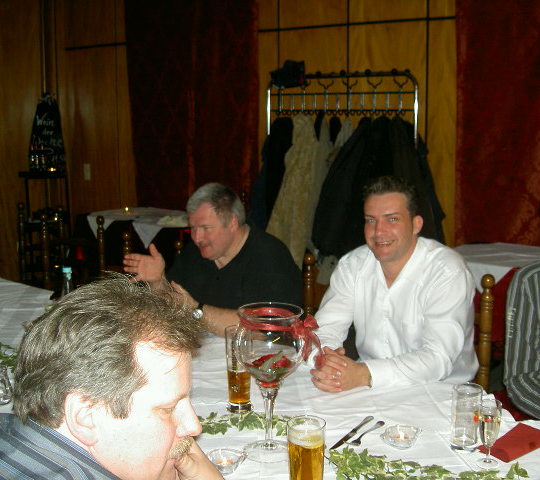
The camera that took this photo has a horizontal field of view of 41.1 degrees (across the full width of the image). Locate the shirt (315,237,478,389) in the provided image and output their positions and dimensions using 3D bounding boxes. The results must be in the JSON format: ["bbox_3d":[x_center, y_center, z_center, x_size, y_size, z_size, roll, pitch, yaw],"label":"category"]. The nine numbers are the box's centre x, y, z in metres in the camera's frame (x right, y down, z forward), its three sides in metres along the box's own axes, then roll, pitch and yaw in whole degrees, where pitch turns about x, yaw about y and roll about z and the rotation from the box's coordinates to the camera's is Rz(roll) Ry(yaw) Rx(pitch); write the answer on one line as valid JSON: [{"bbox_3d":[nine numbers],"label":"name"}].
[{"bbox_3d":[0.380,0.316,2.233,0.510,0.620,0.490,5,11,30],"label":"shirt"}]

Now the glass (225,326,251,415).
[{"bbox_3d":[-0.082,0.329,1.860,0.070,0.217,0.070,0,9,0],"label":"glass"}]

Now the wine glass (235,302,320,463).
[{"bbox_3d":[0.000,0.316,1.604,0.166,0.327,0.156,0,9,0],"label":"wine glass"}]

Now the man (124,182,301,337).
[{"bbox_3d":[-0.170,0.427,2.566,0.580,1.280,0.820,7,12,35],"label":"man"}]

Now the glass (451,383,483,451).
[{"bbox_3d":[0.450,0.405,1.642,0.071,0.139,0.071,0,9,0],"label":"glass"}]

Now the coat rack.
[{"bbox_3d":[0.400,-0.100,4.292,1.000,1.760,0.420,6,11,33],"label":"coat rack"}]

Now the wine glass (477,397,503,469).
[{"bbox_3d":[0.477,0.419,1.560,0.051,0.139,0.051,0,9,0],"label":"wine glass"}]

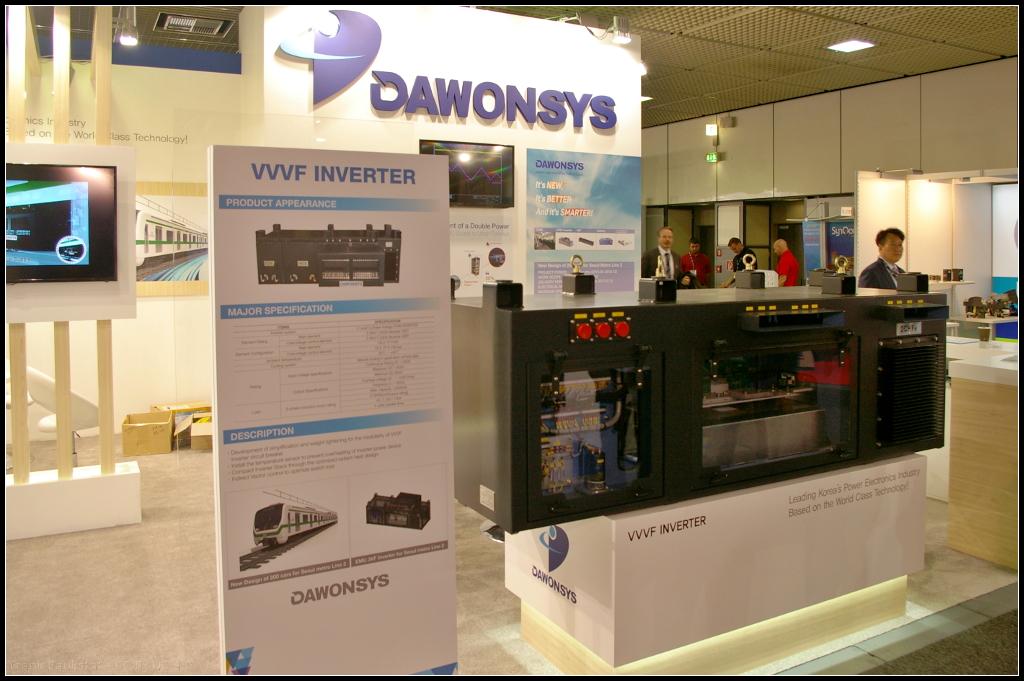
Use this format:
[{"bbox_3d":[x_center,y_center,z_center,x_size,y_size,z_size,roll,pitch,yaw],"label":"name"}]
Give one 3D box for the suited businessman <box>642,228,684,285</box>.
[{"bbox_3d":[1.528,-0.252,7.778,0.520,1.790,0.320,-2,5,-14],"label":"suited businessman"}]

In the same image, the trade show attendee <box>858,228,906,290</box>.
[{"bbox_3d":[2.629,0.074,5.475,0.500,1.730,0.310,-2,5,-20],"label":"trade show attendee"}]

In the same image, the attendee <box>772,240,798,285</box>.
[{"bbox_3d":[3.778,-0.522,10.627,0.350,1.751,0.480,0,5,9],"label":"attendee"}]

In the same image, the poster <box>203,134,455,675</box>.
[{"bbox_3d":[-0.562,0.329,2.551,0.780,1.900,0.080,-3,6,-26],"label":"poster"}]

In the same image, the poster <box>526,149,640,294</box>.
[{"bbox_3d":[0.738,-1.056,7.640,1.342,1.600,0.030,-3,6,-28],"label":"poster"}]

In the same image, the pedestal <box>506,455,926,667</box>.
[{"bbox_3d":[0.879,0.846,3.196,1.650,0.690,0.700,-3,6,-28],"label":"pedestal"}]

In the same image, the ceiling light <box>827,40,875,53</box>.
[{"bbox_3d":[4.340,-3.776,9.810,0.430,0.060,0.430,-3,6,-28],"label":"ceiling light"}]

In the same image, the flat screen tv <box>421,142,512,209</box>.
[{"bbox_3d":[-0.406,-1.498,6.961,0.944,0.577,0.070,-3,6,-28],"label":"flat screen tv"}]

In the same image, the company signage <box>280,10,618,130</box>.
[{"bbox_3d":[-0.401,-2.419,6.958,3.337,0.799,0.070,-3,6,-28],"label":"company signage"}]

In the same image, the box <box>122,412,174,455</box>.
[{"bbox_3d":[-2.884,0.741,6.100,0.340,0.250,0.380,-2,5,-22],"label":"box"}]

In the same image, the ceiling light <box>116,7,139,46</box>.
[{"bbox_3d":[-2.702,-2.203,5.400,0.150,0.260,0.160,-3,5,-24],"label":"ceiling light"}]

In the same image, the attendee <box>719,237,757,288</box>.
[{"bbox_3d":[3.040,-0.495,10.327,0.450,1.766,0.480,-3,6,-30],"label":"attendee"}]

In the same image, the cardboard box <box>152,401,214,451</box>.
[{"bbox_3d":[-2.739,0.688,6.371,0.440,0.280,0.370,-3,6,-30],"label":"cardboard box"}]

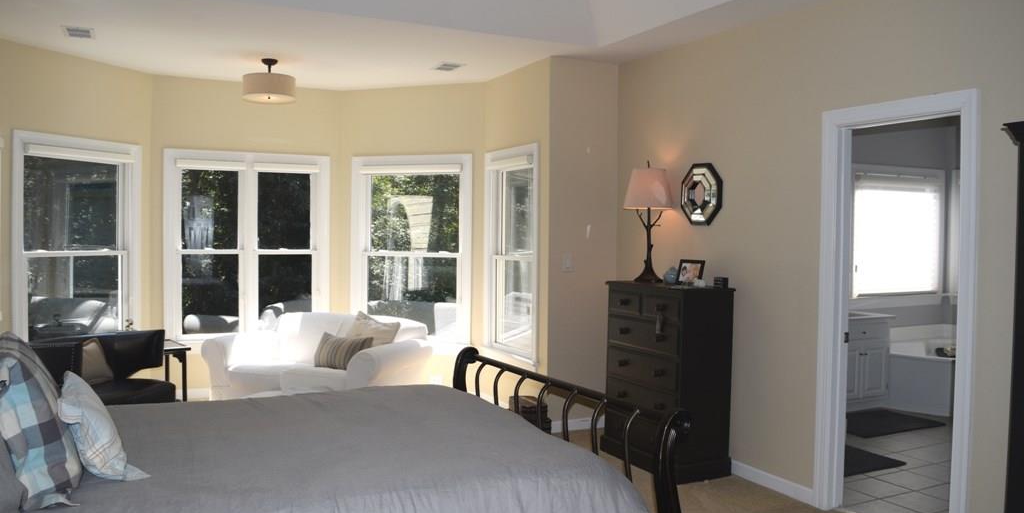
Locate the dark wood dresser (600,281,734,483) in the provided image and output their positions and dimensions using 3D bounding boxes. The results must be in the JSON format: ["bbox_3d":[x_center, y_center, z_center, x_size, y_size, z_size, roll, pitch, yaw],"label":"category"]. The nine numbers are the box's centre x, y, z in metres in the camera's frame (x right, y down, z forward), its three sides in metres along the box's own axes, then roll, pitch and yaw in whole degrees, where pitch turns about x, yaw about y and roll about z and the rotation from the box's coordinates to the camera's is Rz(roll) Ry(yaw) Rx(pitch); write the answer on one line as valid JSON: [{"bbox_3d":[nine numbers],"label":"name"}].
[{"bbox_3d":[0.980,0.754,4.898,0.425,1.137,0.770,0,2,-28],"label":"dark wood dresser"}]

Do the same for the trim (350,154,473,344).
[{"bbox_3d":[-0.887,-0.071,6.805,1.172,1.627,0.120,1,2,20],"label":"trim"}]

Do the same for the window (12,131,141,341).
[{"bbox_3d":[-3.242,-0.061,5.779,0.120,1.627,1.072,1,2,21],"label":"window"}]

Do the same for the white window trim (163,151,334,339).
[{"bbox_3d":[-2.284,-0.084,6.719,1.362,1.627,0.120,0,2,-25],"label":"white window trim"}]

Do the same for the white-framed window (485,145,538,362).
[{"bbox_3d":[0.004,-0.036,6.116,0.120,1.627,0.943,0,2,-26],"label":"white-framed window"}]

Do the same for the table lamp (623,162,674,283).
[{"bbox_3d":[0.921,-0.229,5.135,0.310,0.809,0.260,1,2,14],"label":"table lamp"}]

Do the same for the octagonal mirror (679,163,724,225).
[{"bbox_3d":[1.194,-0.397,4.922,0.045,0.395,0.380,0,2,-29],"label":"octagonal mirror"}]

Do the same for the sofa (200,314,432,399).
[{"bbox_3d":[-1.494,0.863,5.935,1.520,0.790,0.880,1,2,20],"label":"sofa"}]

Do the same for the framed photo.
[{"bbox_3d":[1.169,0.110,4.970,0.030,0.155,0.195,20,-10,-35],"label":"framed photo"}]

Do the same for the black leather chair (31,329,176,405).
[{"bbox_3d":[-2.670,0.893,4.996,0.730,0.770,0.770,1,2,13],"label":"black leather chair"}]

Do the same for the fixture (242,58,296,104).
[{"bbox_3d":[-1.795,-1.310,5.686,0.400,0.294,0.400,1,2,0],"label":"fixture"}]

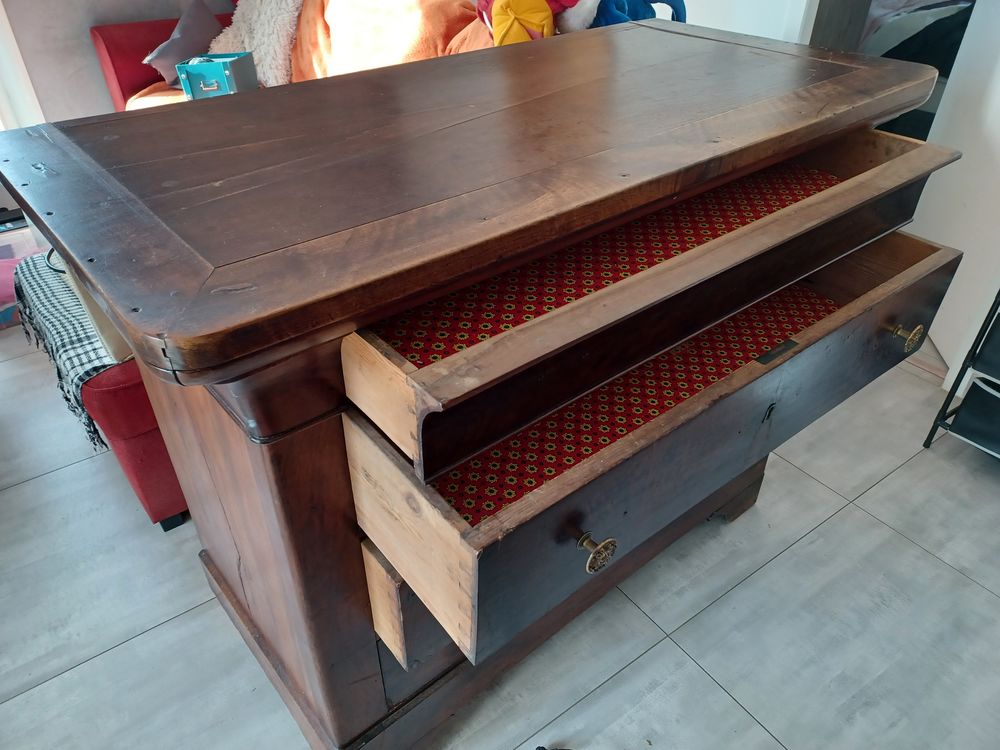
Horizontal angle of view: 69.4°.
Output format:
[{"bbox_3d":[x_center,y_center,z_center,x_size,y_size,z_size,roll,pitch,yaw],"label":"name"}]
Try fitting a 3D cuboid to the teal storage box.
[{"bbox_3d":[-1.034,-1.097,2.676,0.207,0.145,0.171,2,35,12],"label":"teal storage box"}]

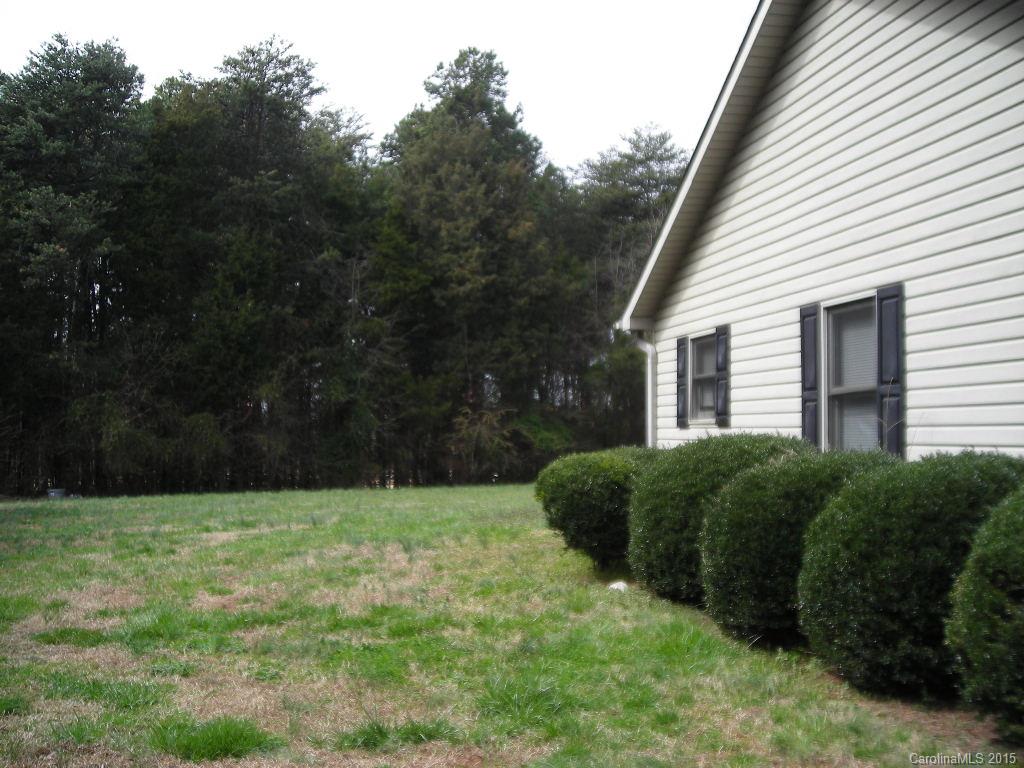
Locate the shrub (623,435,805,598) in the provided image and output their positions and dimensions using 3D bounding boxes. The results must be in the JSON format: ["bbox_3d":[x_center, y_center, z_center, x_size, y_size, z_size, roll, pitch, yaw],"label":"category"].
[{"bbox_3d":[1.661,1.076,9.012,1.480,1.360,1.480,0,-2,-11],"label":"shrub"}]

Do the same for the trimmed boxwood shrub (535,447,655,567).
[{"bbox_3d":[0.888,1.279,11.401,1.340,1.280,1.340,0,-2,0],"label":"trimmed boxwood shrub"}]

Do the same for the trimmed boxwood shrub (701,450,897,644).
[{"bbox_3d":[1.984,1.052,7.394,1.480,1.250,1.480,0,-2,-11],"label":"trimmed boxwood shrub"}]

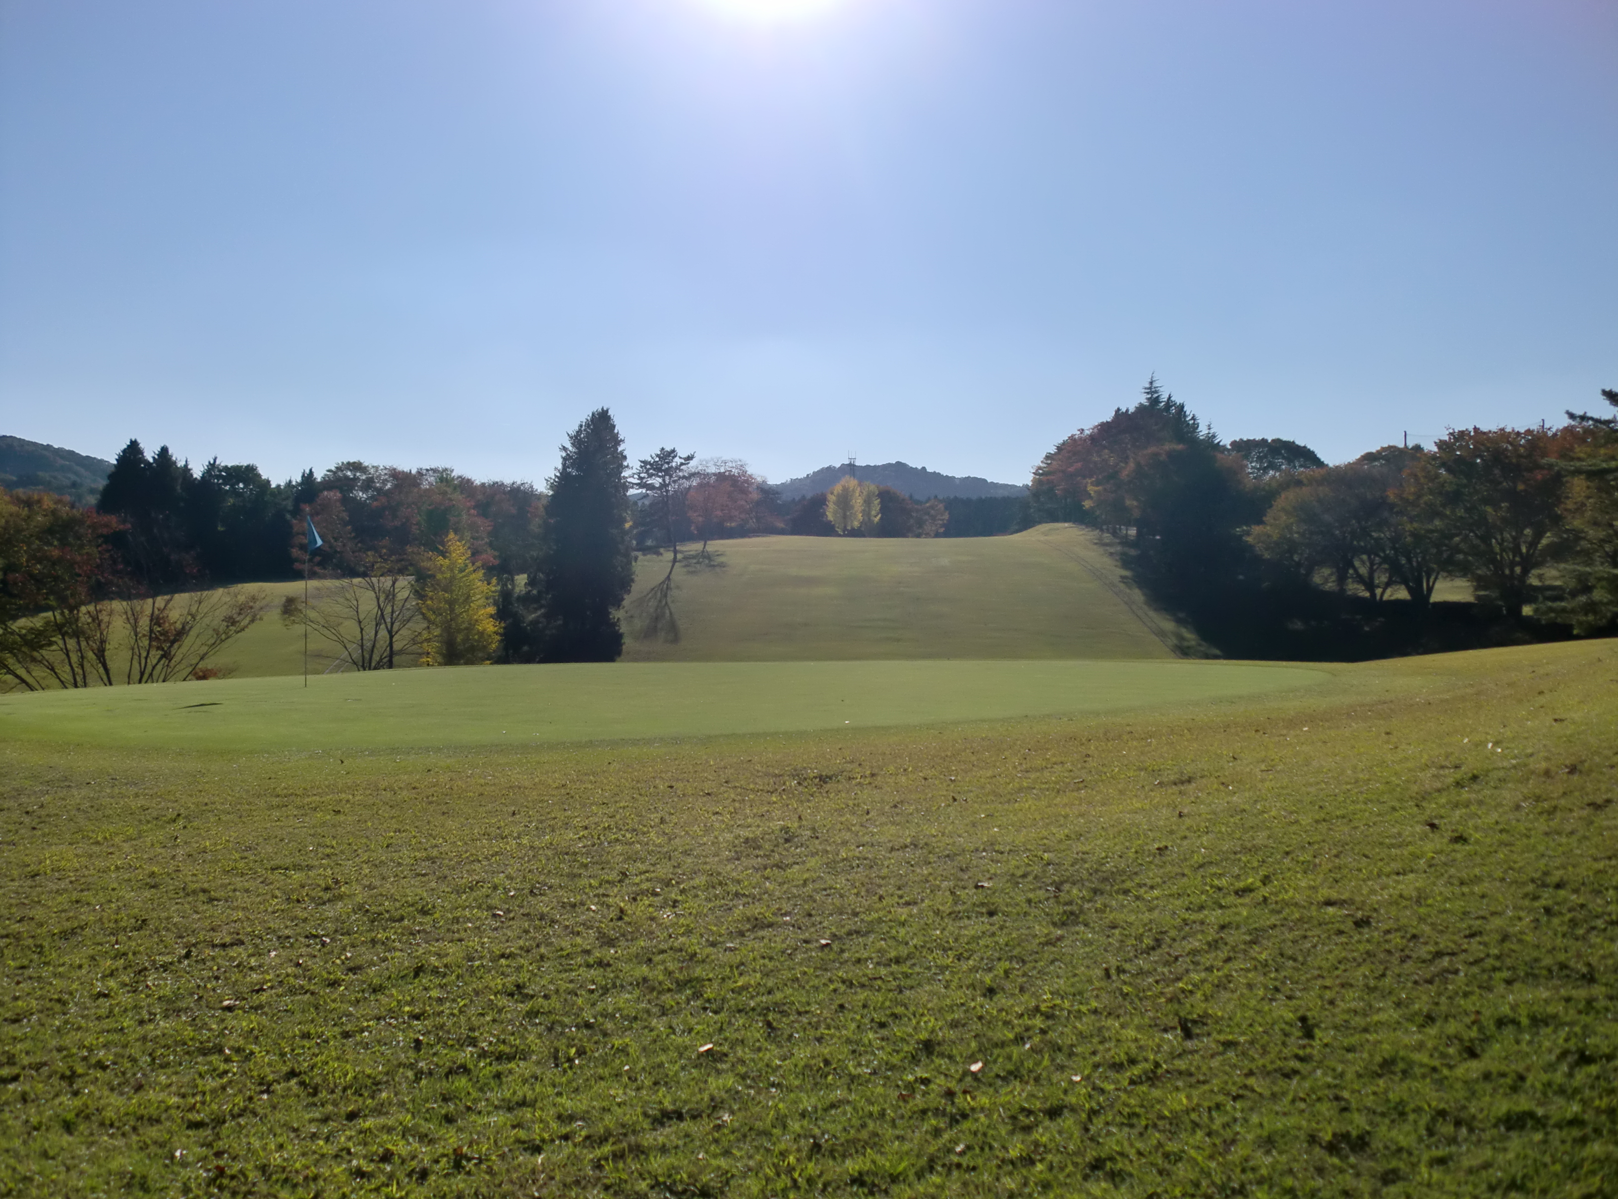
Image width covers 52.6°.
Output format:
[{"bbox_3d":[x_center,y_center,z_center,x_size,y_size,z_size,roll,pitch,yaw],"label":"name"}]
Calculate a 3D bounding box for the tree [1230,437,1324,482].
[{"bbox_3d":[39.862,-9.357,140.000,8.800,9.000,8.500,0,1,0],"label":"tree"}]

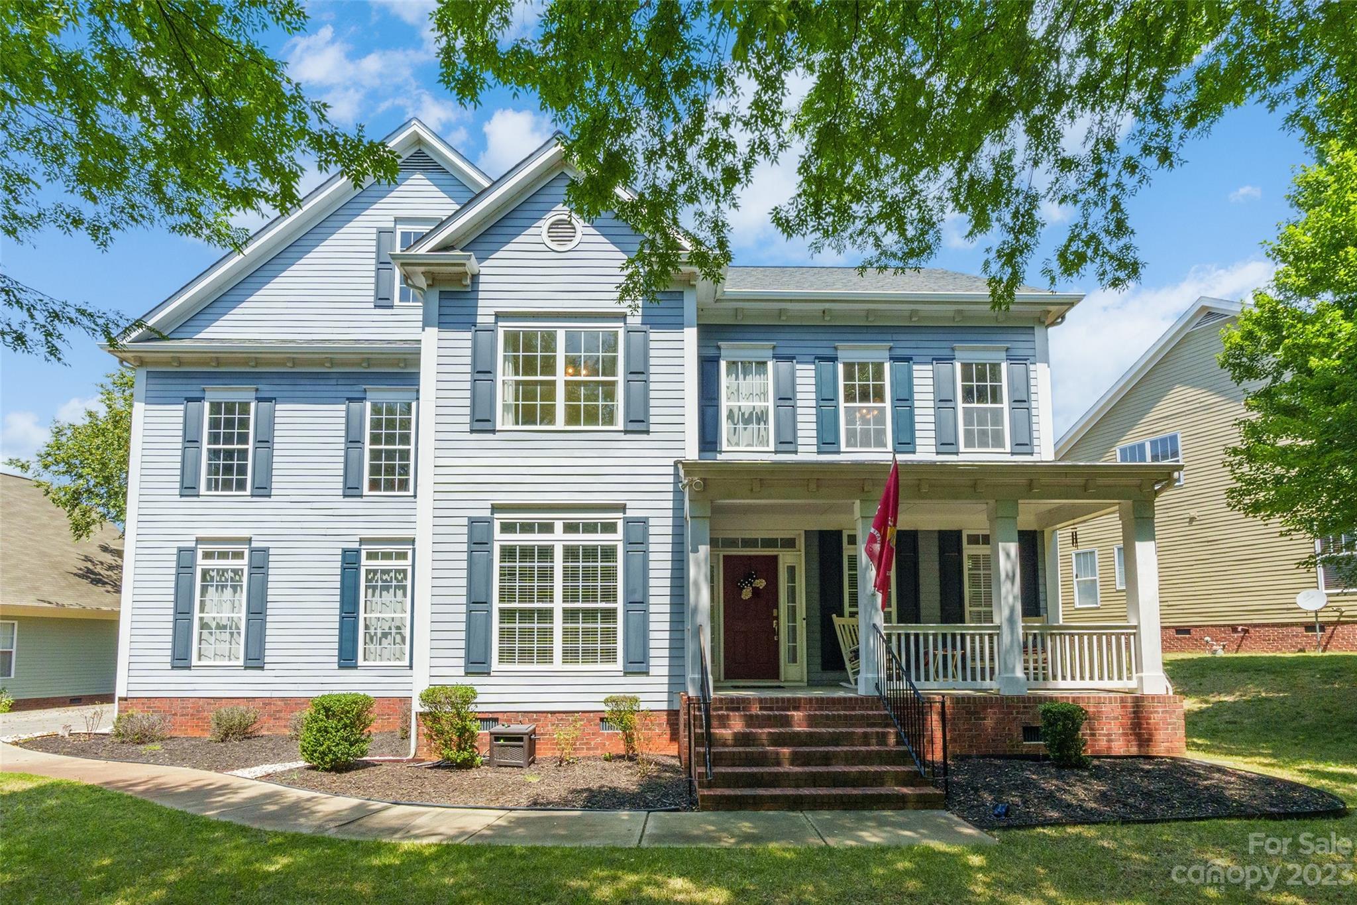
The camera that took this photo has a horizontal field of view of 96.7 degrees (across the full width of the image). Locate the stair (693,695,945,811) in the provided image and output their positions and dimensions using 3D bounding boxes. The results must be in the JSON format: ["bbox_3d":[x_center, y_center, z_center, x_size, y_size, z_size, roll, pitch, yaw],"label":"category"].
[{"bbox_3d":[1.450,3.280,6.720,2.480,0.880,1.220,0,-7,-1],"label":"stair"}]

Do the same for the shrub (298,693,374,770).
[{"bbox_3d":[-4.628,3.777,8.150,0.930,1.000,0.900,0,-5,-1],"label":"shrub"}]

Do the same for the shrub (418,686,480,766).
[{"bbox_3d":[-3.061,3.666,8.080,0.780,1.080,0.720,0,-5,-1],"label":"shrub"}]

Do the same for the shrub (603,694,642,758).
[{"bbox_3d":[-0.759,3.705,8.150,0.520,0.860,0.480,0,-5,-1],"label":"shrub"}]

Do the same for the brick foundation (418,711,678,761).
[{"bbox_3d":[-1.860,4.100,8.860,3.910,0.680,0.320,0,-7,-1],"label":"brick foundation"}]

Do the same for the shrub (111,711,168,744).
[{"bbox_3d":[-9.730,4.930,10.920,0.880,0.560,0.740,0,-7,-1],"label":"shrub"}]

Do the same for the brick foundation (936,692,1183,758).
[{"bbox_3d":[4.640,3.350,7.560,3.200,0.700,0.400,0,-7,-1],"label":"brick foundation"}]

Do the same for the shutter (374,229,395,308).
[{"bbox_3d":[-5.673,-3.556,11.640,0.355,1.580,0.050,0,-5,-1],"label":"shutter"}]

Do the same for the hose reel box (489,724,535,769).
[{"bbox_3d":[-2.280,4.000,8.240,0.540,0.470,0.460,0,-7,-1],"label":"hose reel box"}]

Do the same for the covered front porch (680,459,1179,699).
[{"bbox_3d":[3.116,1.674,8.500,6.150,3.000,2.200,0,-5,-1],"label":"covered front porch"}]

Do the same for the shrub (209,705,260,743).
[{"bbox_3d":[-8.040,4.910,10.960,0.820,0.610,0.720,0,-7,-1],"label":"shrub"}]

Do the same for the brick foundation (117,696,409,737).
[{"bbox_3d":[-7.840,5.000,11.550,5.540,0.720,0.320,0,-7,-1],"label":"brick foundation"}]

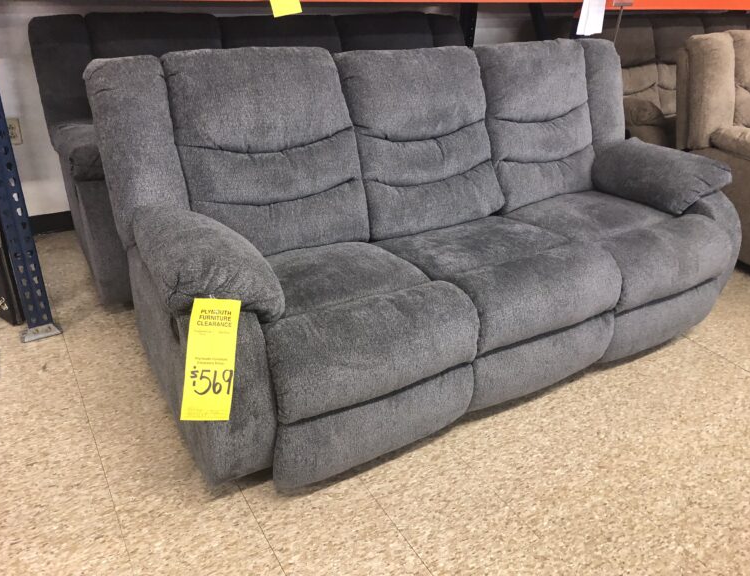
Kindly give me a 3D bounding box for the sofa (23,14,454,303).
[{"bbox_3d":[-0.324,-0.726,2.948,2.140,1.020,0.950,-14,33,-28],"label":"sofa"}]

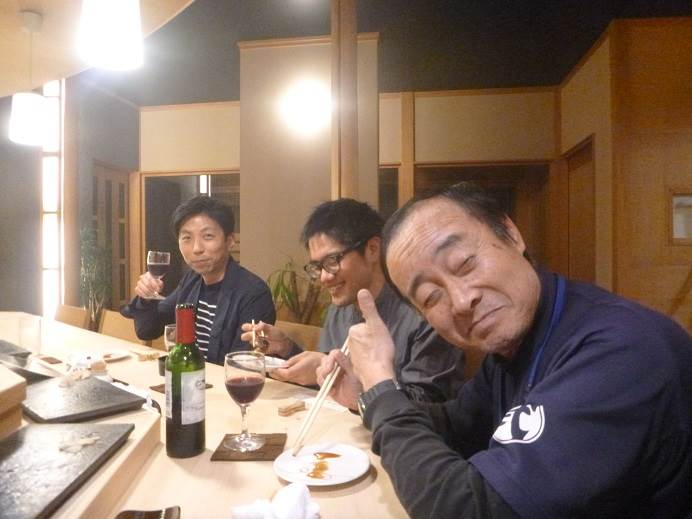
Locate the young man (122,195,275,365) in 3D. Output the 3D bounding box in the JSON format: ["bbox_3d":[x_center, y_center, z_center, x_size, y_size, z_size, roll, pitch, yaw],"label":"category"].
[{"bbox_3d":[-0.420,0.395,1.590,0.560,1.210,0.640,-1,-1,30],"label":"young man"}]

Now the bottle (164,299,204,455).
[{"bbox_3d":[-0.261,0.184,0.810,0.064,0.238,0.064,0,-1,8],"label":"bottle"}]

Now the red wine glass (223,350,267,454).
[{"bbox_3d":[-0.169,0.227,0.837,0.069,0.148,0.069,0,-1,0],"label":"red wine glass"}]

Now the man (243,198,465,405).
[{"bbox_3d":[0.020,0.420,1.190,0.640,1.150,0.540,0,-1,-41],"label":"man"}]

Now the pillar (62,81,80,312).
[{"bbox_3d":[-2.130,-0.240,3.900,0.135,2.500,0.135,0,-1,-8],"label":"pillar"}]

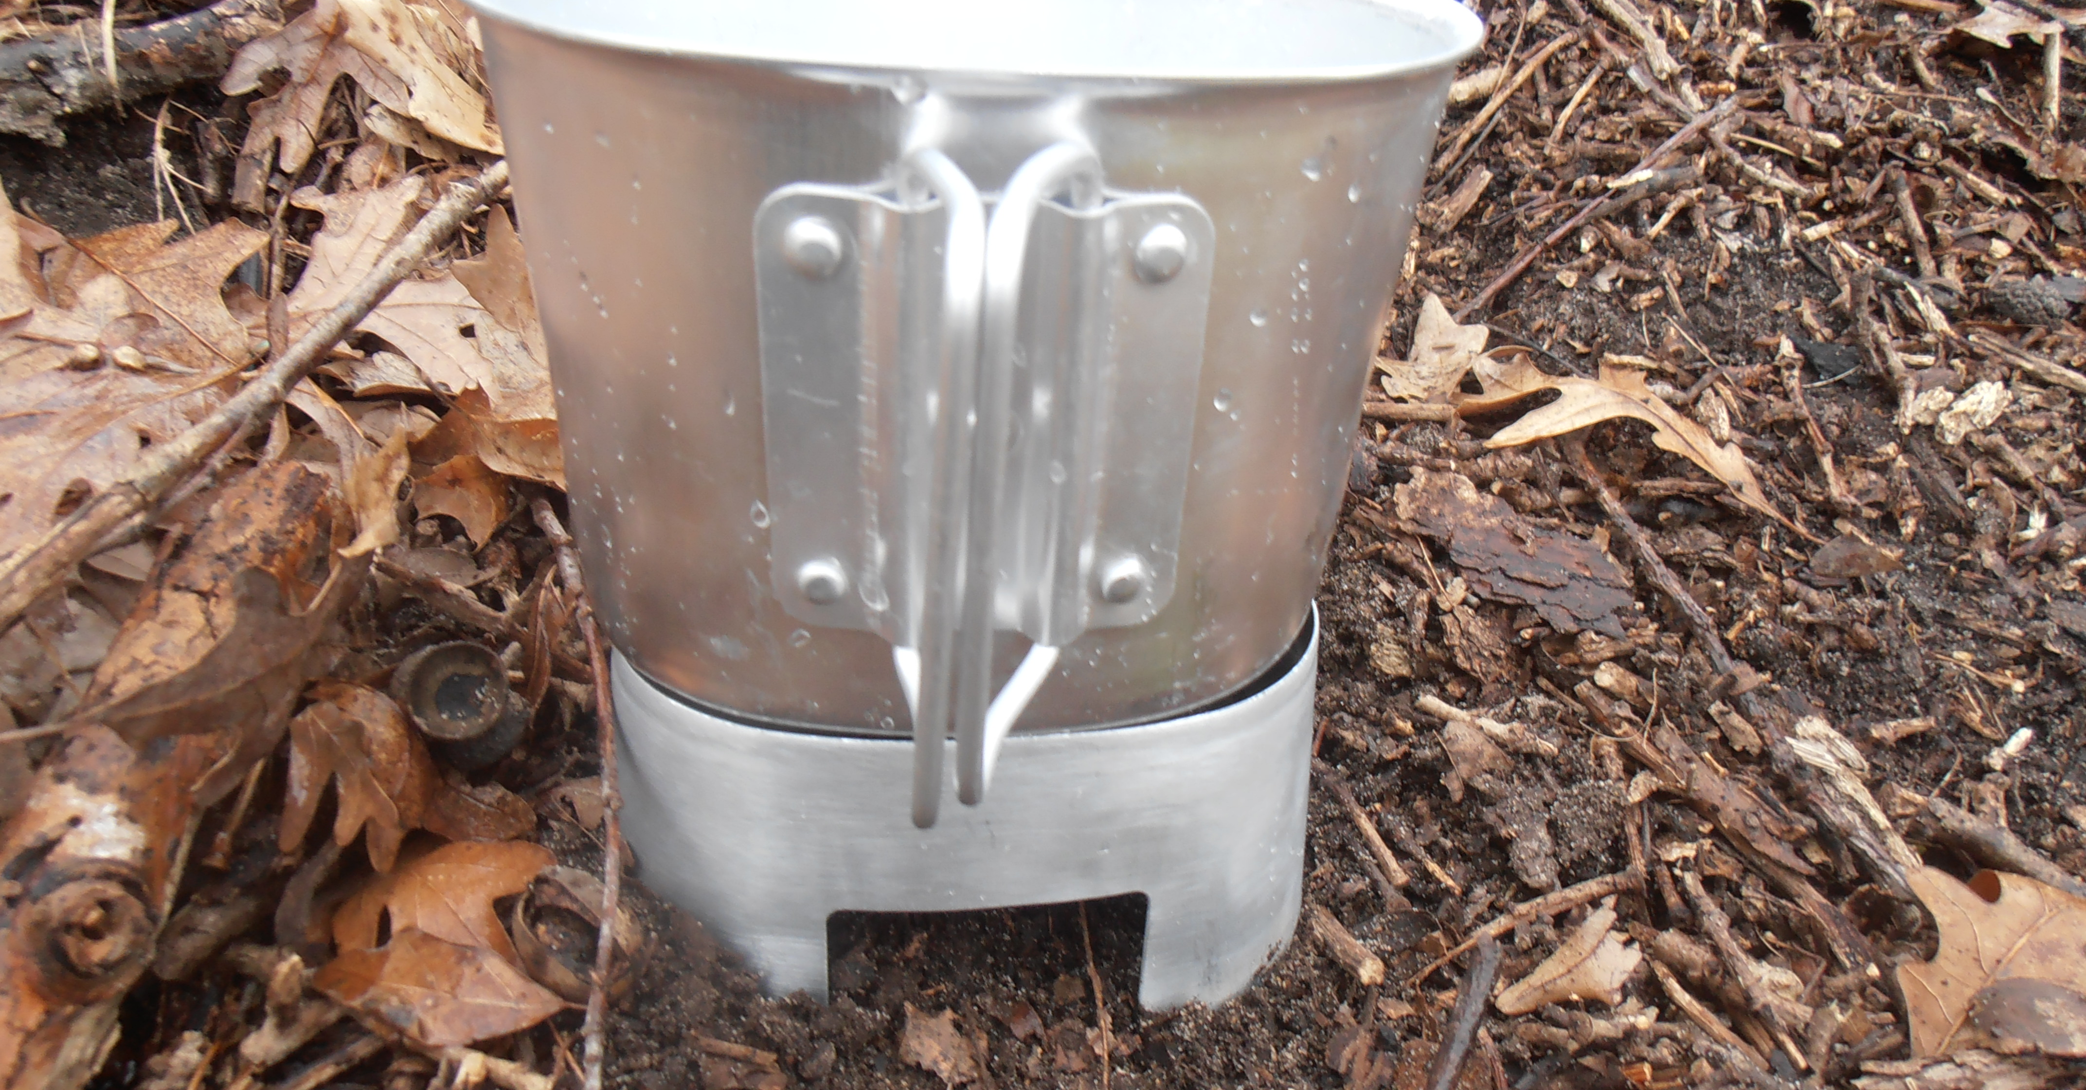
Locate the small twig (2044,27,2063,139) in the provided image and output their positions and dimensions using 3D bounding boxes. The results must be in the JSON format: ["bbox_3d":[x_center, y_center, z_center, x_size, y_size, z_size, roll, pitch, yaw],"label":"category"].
[{"bbox_3d":[0.363,-0.166,0.520,0.006,0.040,0.006,3,-4,0],"label":"small twig"}]

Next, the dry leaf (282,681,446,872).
[{"bbox_3d":[-0.129,0.044,0.275,0.029,0.027,0.022,2,39,2],"label":"dry leaf"}]

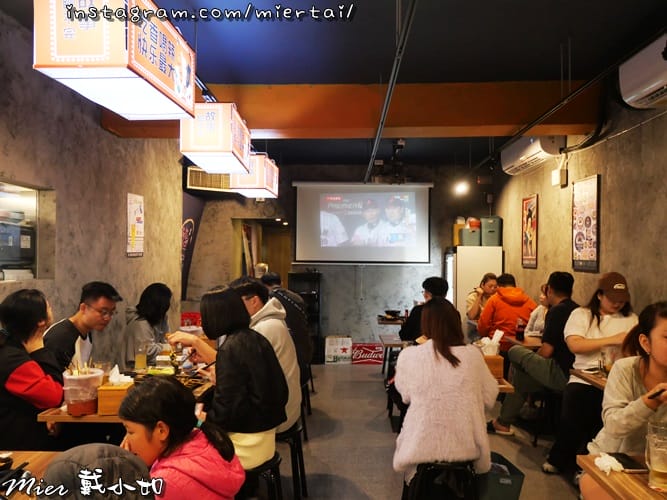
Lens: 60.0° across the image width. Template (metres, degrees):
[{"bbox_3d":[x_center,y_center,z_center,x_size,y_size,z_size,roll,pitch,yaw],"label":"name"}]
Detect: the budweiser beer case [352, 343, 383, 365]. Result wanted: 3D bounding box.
[{"bbox_3d":[0.452,1.226,6.920,0.430,0.252,0.270,0,0,2],"label":"budweiser beer case"}]

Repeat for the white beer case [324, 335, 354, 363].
[{"bbox_3d":[0.070,1.283,7.486,0.340,0.345,0.250,0,0,2],"label":"white beer case"}]

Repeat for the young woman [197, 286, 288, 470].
[{"bbox_3d":[-0.524,0.806,2.759,0.570,1.270,0.450,0,0,16],"label":"young woman"}]

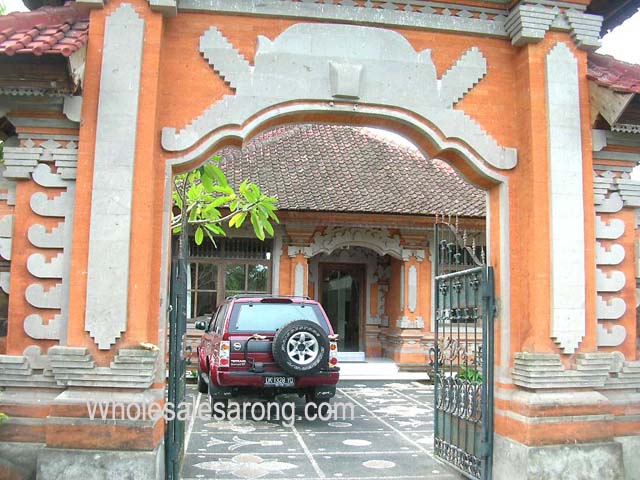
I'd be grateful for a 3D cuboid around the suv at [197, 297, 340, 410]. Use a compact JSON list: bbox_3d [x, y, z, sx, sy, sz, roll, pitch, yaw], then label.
[{"bbox_3d":[-0.990,1.760,10.450,1.760,1.740,4.500,3,-6,-14],"label":"suv"}]

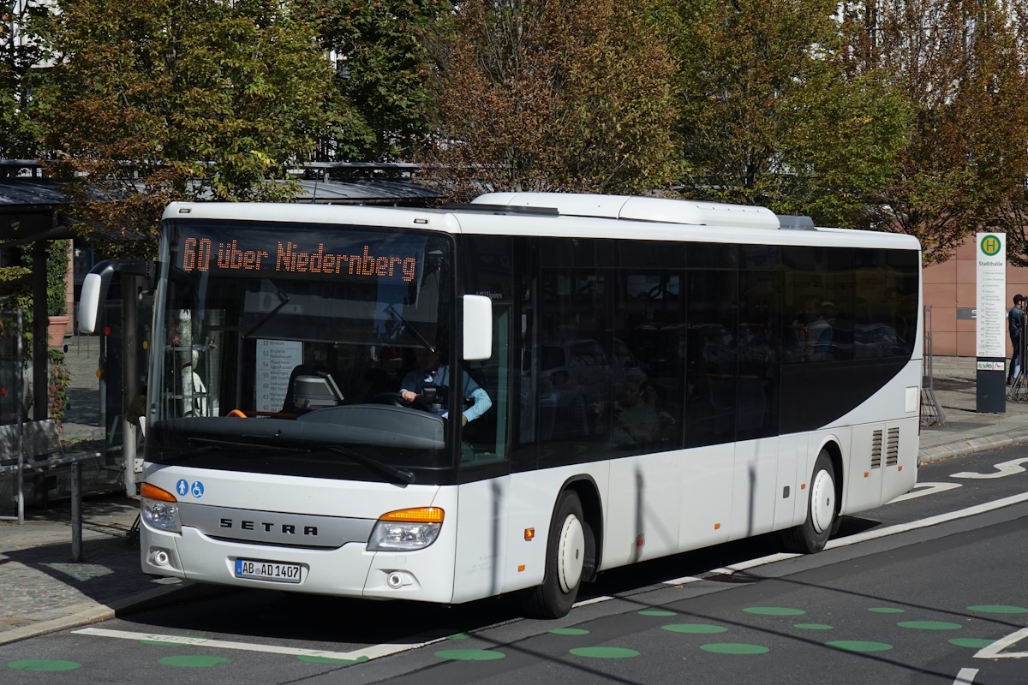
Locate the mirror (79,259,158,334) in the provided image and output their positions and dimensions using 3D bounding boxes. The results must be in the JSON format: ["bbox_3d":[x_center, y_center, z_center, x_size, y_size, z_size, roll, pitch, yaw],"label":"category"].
[{"bbox_3d":[-2.903,-0.323,22.733,0.400,0.560,0.520,4,3,31],"label":"mirror"}]

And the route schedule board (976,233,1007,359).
[{"bbox_3d":[8.248,-0.807,53.800,0.520,2.160,0.100,1,2,23],"label":"route schedule board"}]

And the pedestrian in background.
[{"bbox_3d":[10.317,-0.070,63.800,0.550,1.820,0.500,0,2,12],"label":"pedestrian in background"}]

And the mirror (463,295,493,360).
[{"bbox_3d":[-0.249,-0.104,21.862,0.240,0.470,0.180,3,2,8],"label":"mirror"}]

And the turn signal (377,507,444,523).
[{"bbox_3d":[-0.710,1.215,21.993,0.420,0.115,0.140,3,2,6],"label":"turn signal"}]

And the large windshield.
[{"bbox_3d":[-1.581,0.051,22.386,2.440,1.800,0.400,4,2,23],"label":"large windshield"}]

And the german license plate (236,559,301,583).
[{"bbox_3d":[-1.753,1.627,22.215,0.525,0.118,0.020,4,2,23],"label":"german license plate"}]

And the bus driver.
[{"bbox_3d":[-0.608,0.665,22.936,0.600,1.320,0.850,3,2,20],"label":"bus driver"}]

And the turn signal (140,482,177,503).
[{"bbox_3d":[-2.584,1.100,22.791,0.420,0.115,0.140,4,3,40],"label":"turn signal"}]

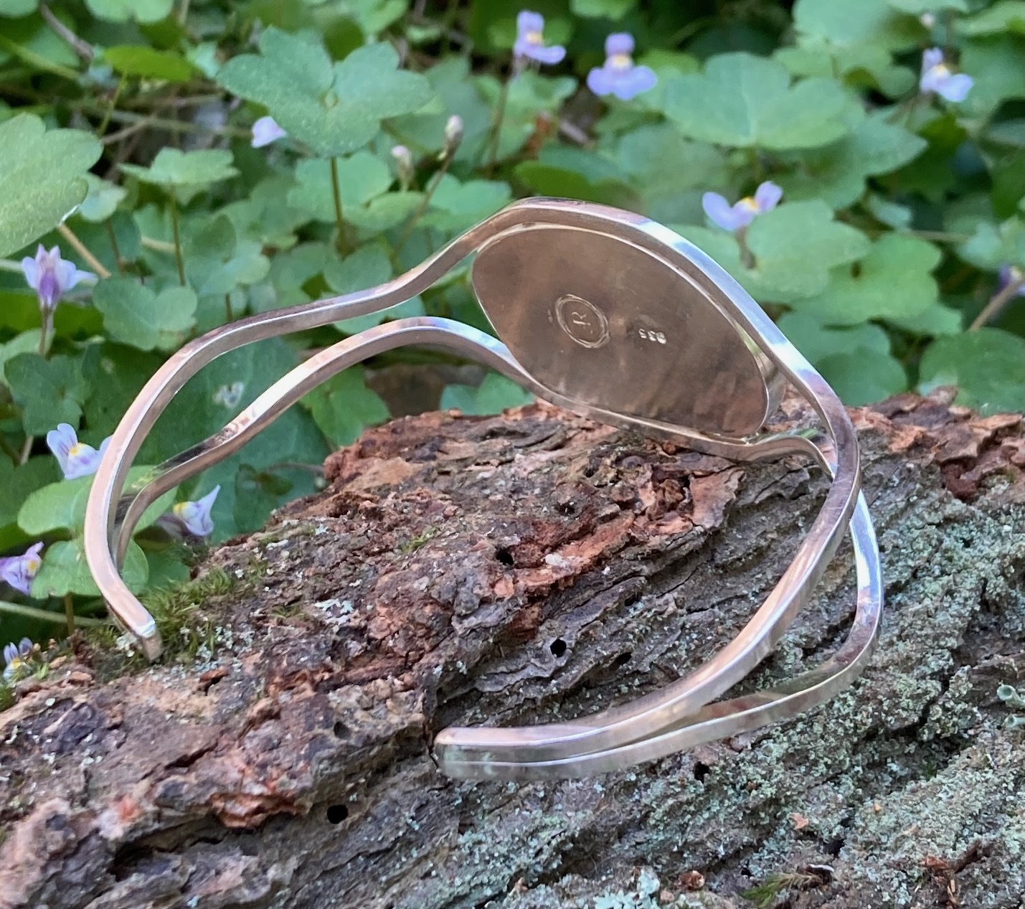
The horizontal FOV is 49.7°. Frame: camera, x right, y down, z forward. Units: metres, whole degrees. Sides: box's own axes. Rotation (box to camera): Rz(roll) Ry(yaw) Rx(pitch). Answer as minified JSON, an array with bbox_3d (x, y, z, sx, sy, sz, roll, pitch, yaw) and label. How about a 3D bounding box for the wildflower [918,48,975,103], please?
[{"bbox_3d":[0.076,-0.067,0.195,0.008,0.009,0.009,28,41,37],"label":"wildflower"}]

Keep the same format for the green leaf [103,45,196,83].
[{"bbox_3d":[-0.067,-0.072,0.205,0.015,0.002,0.012,-7,30,4],"label":"green leaf"}]

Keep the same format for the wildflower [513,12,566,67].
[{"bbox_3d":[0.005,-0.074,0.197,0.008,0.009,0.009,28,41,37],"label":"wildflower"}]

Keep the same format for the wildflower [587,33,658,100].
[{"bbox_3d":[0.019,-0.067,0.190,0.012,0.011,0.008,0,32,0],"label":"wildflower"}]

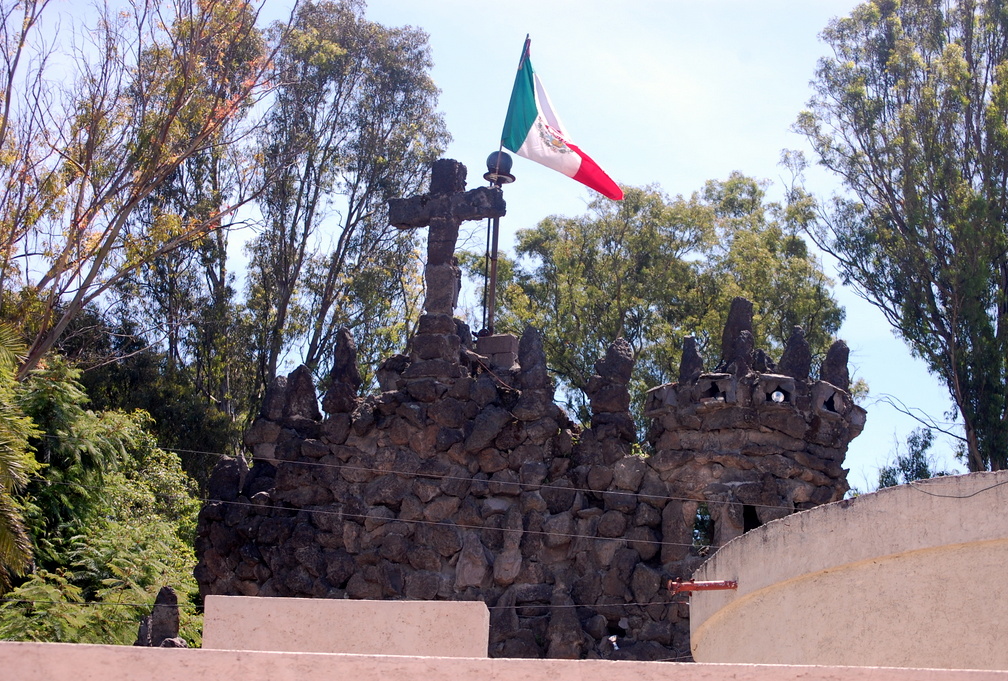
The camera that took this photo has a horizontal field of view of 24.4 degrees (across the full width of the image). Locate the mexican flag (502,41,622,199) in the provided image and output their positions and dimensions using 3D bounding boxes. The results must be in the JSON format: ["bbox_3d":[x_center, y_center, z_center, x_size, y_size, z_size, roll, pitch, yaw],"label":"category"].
[{"bbox_3d":[0.631,-2.342,24.700,1.220,1.680,0.450,-2,-20,9],"label":"mexican flag"}]

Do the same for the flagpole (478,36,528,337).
[{"bbox_3d":[-0.005,-1.632,24.700,0.480,3.300,0.350,-4,-21,14],"label":"flagpole"}]

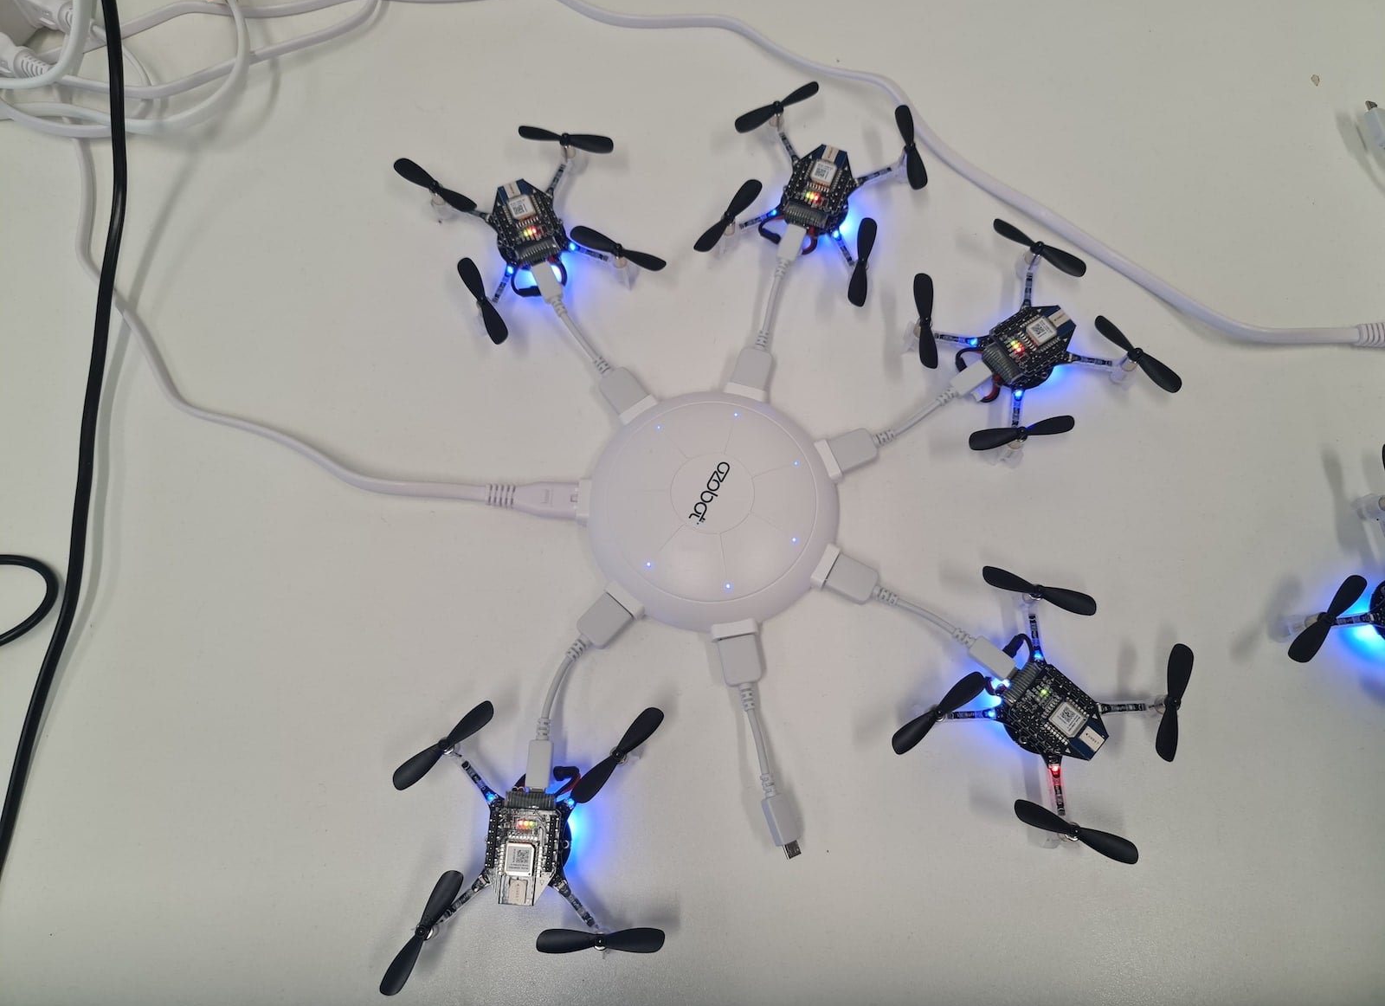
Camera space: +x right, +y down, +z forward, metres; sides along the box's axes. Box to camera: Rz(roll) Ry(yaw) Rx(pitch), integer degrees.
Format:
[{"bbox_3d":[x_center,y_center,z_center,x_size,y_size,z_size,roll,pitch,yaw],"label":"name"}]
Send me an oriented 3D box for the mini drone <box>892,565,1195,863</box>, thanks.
[{"bbox_3d":[0.140,0.083,0.397,0.109,0.030,0.108,41,76,12],"label":"mini drone"}]

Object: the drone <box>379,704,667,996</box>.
[{"bbox_3d":[-0.061,0.130,0.380,0.105,0.030,0.105,3,72,1],"label":"drone"}]

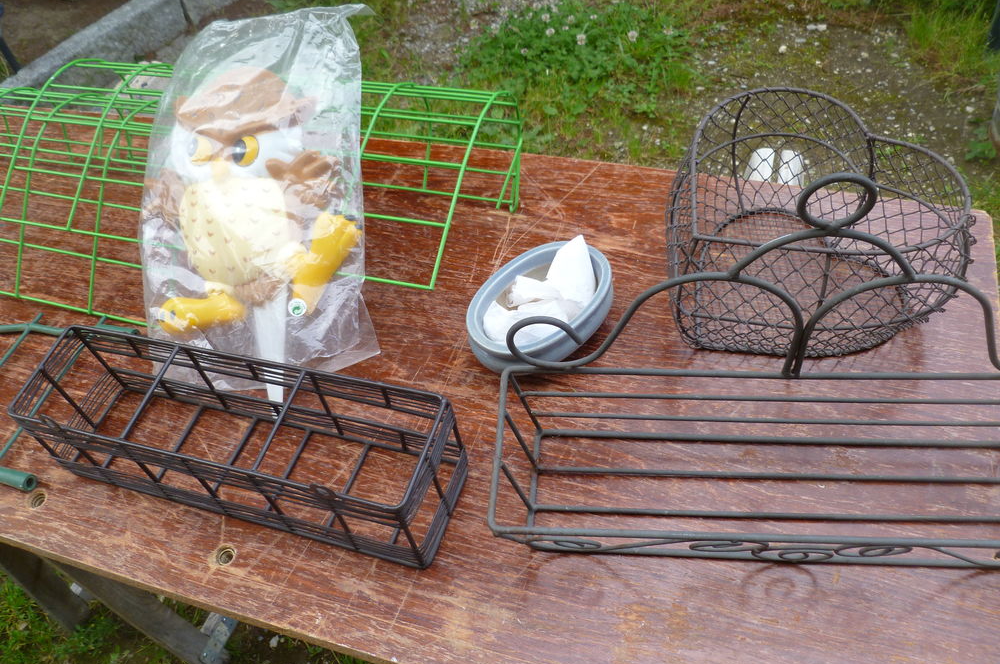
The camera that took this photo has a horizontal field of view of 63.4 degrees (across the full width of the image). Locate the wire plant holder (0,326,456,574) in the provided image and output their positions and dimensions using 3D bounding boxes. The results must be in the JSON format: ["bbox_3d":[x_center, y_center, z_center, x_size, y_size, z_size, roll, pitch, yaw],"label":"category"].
[{"bbox_3d":[-0.243,0.098,0.753,0.402,0.107,0.105,10,53,16],"label":"wire plant holder"}]

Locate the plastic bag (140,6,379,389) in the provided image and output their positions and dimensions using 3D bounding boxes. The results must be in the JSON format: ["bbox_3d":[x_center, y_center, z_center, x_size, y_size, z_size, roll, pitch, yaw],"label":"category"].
[{"bbox_3d":[-0.230,-0.121,0.778,0.230,0.365,0.120,4,19,4],"label":"plastic bag"}]

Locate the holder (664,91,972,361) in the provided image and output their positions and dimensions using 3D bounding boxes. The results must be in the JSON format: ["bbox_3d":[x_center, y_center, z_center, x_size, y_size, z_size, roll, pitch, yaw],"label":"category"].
[{"bbox_3d":[0.276,-0.088,0.798,0.255,0.152,0.257,-31,54,-16],"label":"holder"}]

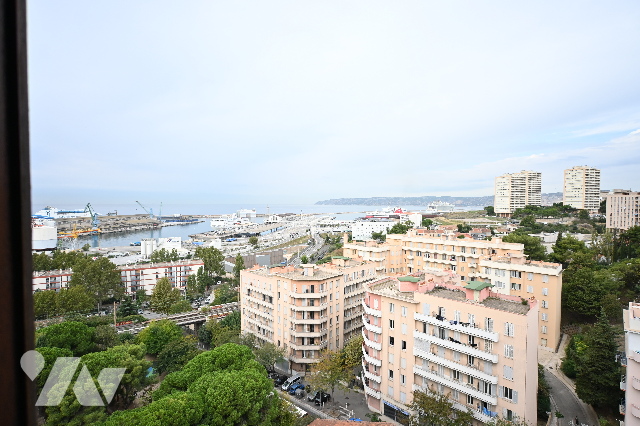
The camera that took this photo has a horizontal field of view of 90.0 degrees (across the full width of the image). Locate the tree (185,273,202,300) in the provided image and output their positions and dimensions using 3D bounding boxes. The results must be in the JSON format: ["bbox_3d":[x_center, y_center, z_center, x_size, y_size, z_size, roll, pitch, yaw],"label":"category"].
[{"bbox_3d":[-58.363,33.925,147.168,7.042,12.710,7.042,-1,2,-22],"label":"tree"}]

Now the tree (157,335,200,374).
[{"bbox_3d":[-31.415,31.193,71.000,9.200,8.800,9.000,-1,2,-24],"label":"tree"}]

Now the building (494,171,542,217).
[{"bbox_3d":[245.794,-23.468,395.000,75.000,49.000,23.000,-1,2,-37],"label":"building"}]

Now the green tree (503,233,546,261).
[{"bbox_3d":[74.178,12.695,116.000,13.700,13.000,13.200,1,2,33],"label":"green tree"}]

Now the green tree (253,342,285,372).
[{"bbox_3d":[-11.690,33.030,73.210,7.200,6.900,7.200,0,2,-9],"label":"green tree"}]

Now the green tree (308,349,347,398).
[{"bbox_3d":[1.620,30.690,60.650,7.800,9.900,7.800,0,2,2],"label":"green tree"}]

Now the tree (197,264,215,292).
[{"bbox_3d":[-54.780,31.340,153.000,7.300,12.500,7.300,0,2,0],"label":"tree"}]

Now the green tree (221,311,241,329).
[{"bbox_3d":[-26.027,31.698,93.000,6.300,7.000,6.300,0,2,-16],"label":"green tree"}]

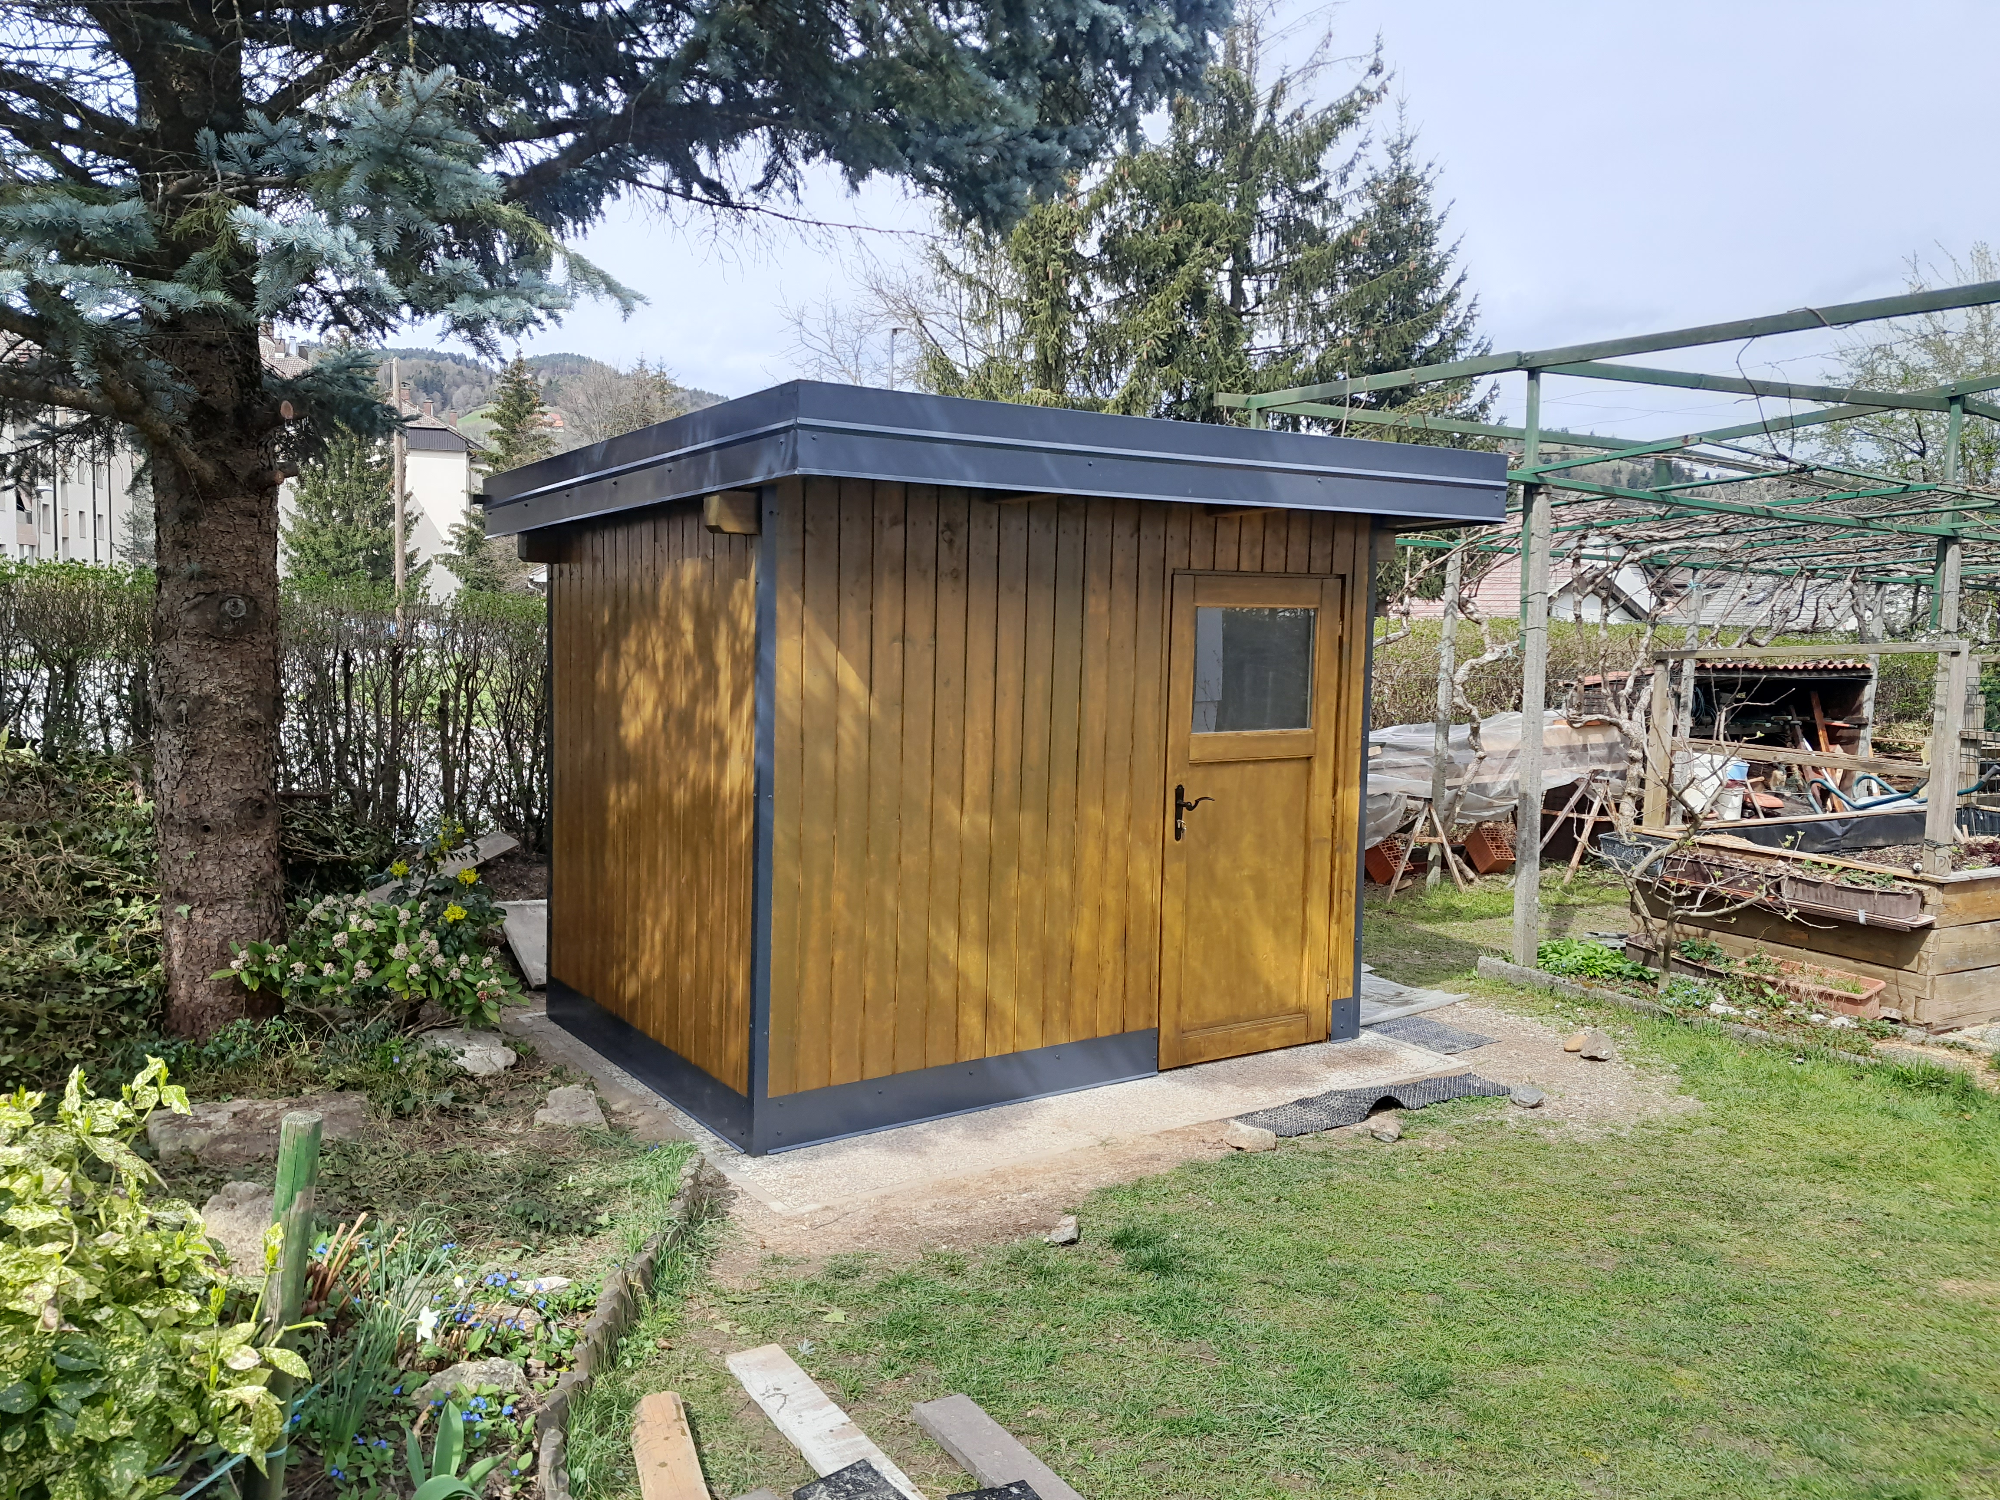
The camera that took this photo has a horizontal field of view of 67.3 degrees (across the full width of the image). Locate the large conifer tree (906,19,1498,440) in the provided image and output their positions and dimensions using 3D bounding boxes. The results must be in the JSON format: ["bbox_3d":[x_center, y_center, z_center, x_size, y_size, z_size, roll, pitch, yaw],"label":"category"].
[{"bbox_3d":[2.272,-4.202,17.000,6.400,9.500,6.200,2,4,7],"label":"large conifer tree"}]

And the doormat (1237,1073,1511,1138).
[{"bbox_3d":[1.424,1.304,5.584,1.210,0.060,0.280,-2,5,-35],"label":"doormat"}]

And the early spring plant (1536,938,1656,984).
[{"bbox_3d":[3.175,1.118,8.000,0.630,0.180,0.460,3,4,22],"label":"early spring plant"}]

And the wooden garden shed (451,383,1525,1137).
[{"bbox_3d":[-0.160,0.006,6.351,3.090,2.410,3.000,-2,5,-35],"label":"wooden garden shed"}]

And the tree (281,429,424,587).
[{"bbox_3d":[-13.365,-3.825,31.000,3.300,6.200,3.300,-1,4,-23],"label":"tree"}]

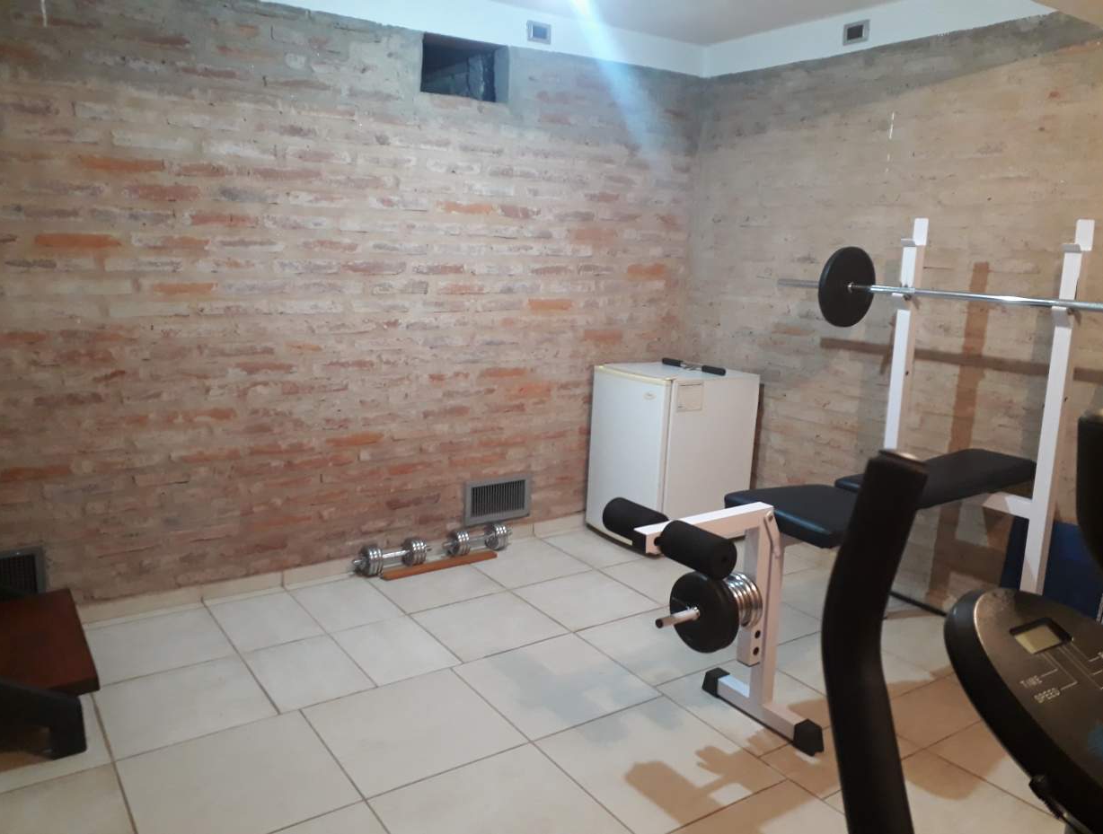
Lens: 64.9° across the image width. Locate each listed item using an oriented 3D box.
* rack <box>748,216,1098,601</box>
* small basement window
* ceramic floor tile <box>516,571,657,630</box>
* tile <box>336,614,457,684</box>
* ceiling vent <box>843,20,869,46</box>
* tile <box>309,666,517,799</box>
[{"bbox_3d":[1.062,0.127,2.728,0.980,1.492,0.616,-6,15,-34],"label":"rack"},{"bbox_3d":[-0.365,-1.389,3.483,0.388,0.218,0.110,-6,15,-34],"label":"small basement window"},{"bbox_3d":[0.131,0.740,3.512,0.450,0.010,0.450,-6,15,-34],"label":"ceramic floor tile"},{"bbox_3d":[-0.540,0.789,2.951,0.298,0.010,0.423,-6,15,-34],"label":"tile"},{"bbox_3d":[1.205,-1.530,3.447,0.022,0.077,0.119,-6,15,-34],"label":"ceiling vent"},{"bbox_3d":[-0.412,0.919,2.573,0.510,0.010,0.510,-6,15,-34],"label":"tile"}]

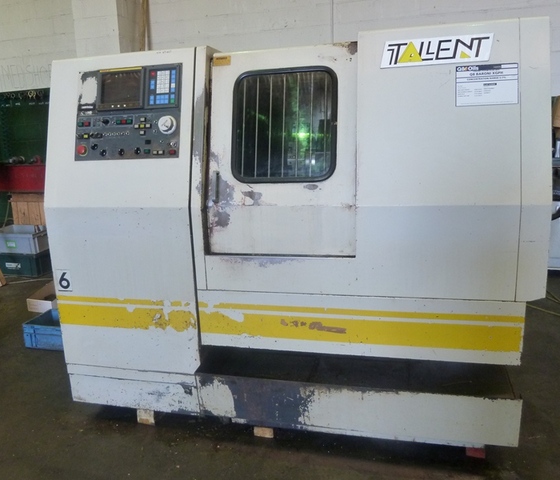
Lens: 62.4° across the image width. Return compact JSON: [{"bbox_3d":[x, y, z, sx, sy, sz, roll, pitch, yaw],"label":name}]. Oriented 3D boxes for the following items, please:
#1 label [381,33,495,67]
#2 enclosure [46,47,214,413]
[{"bbox_3d":[0.585,-0.709,1.732,0.405,0.105,0.010,1,-4,13],"label":"label"},{"bbox_3d":[-0.607,-0.073,2.354,0.752,1.596,0.750,1,13,13],"label":"enclosure"}]

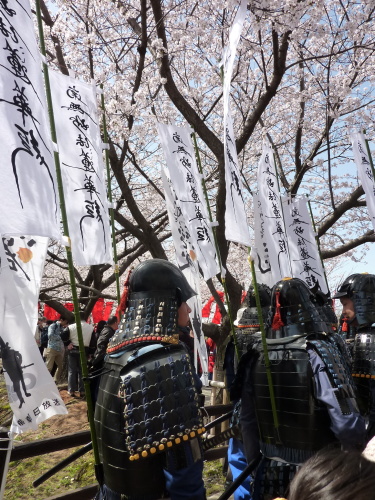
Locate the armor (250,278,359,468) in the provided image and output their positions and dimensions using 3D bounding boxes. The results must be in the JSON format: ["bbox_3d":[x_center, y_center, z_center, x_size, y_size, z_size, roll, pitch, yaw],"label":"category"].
[{"bbox_3d":[0.580,0.587,1.820,0.520,0.860,0.400,-5,-10,30],"label":"armor"}]

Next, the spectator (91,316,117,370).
[{"bbox_3d":[-1.322,1.871,5.750,0.460,1.630,0.500,8,-12,-41],"label":"spectator"}]

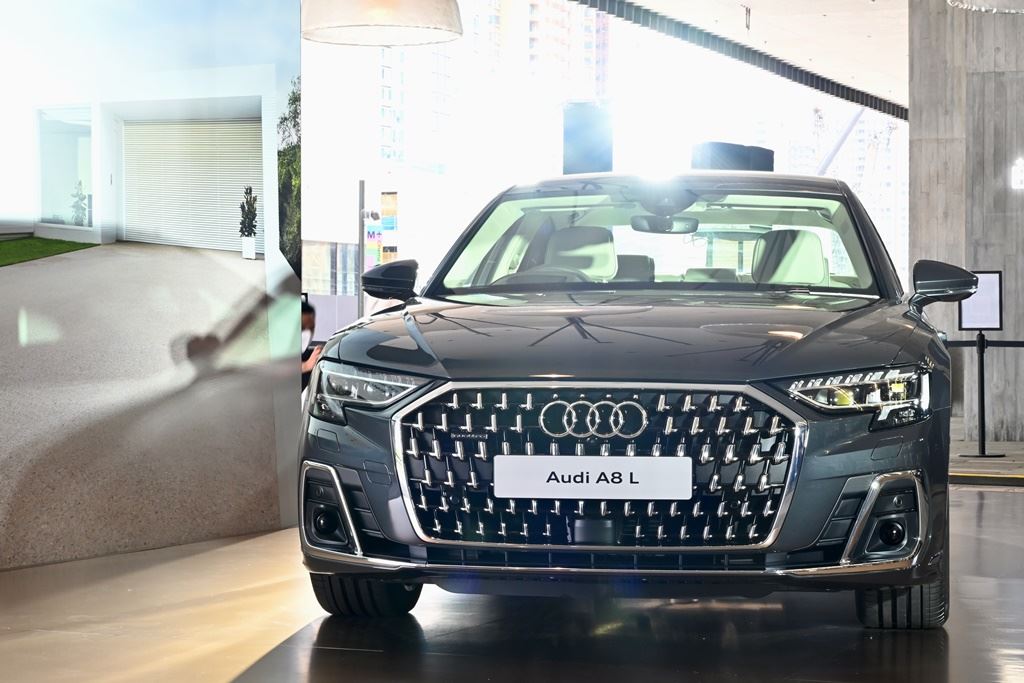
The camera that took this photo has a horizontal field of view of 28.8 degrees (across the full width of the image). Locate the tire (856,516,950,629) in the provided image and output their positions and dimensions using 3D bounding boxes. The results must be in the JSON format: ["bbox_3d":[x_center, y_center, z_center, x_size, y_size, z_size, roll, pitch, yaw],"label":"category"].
[{"bbox_3d":[1.189,0.520,6.039,0.270,0.710,0.710,0,1,10],"label":"tire"}]

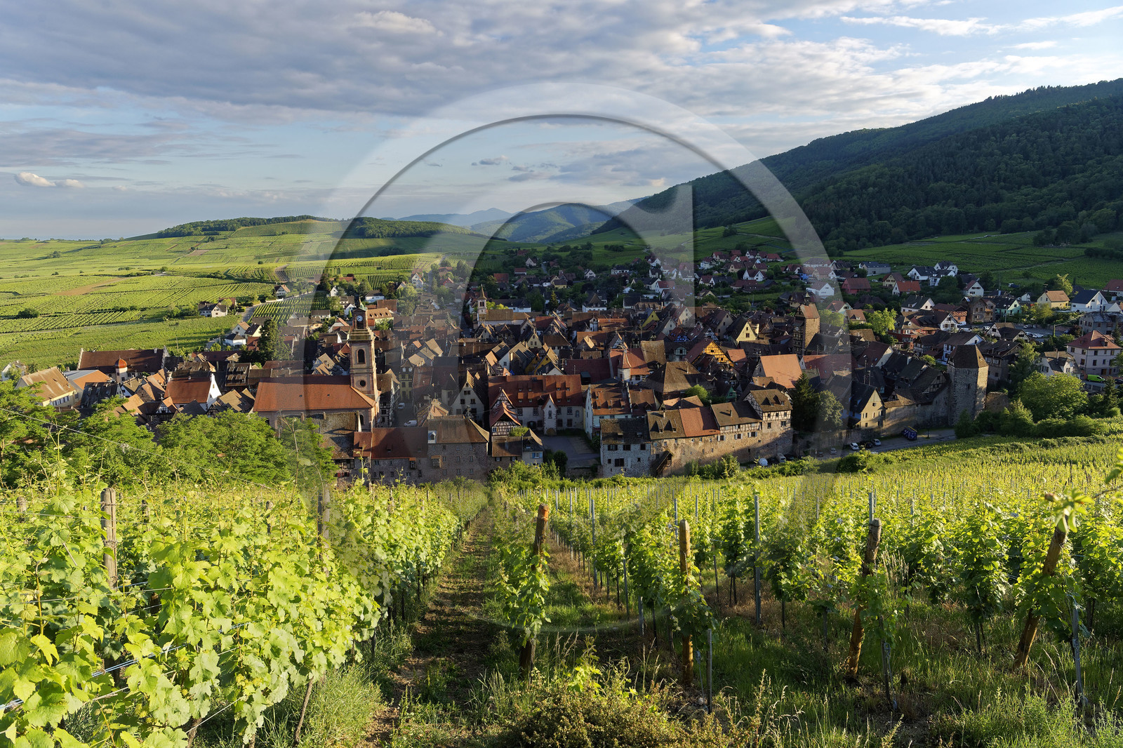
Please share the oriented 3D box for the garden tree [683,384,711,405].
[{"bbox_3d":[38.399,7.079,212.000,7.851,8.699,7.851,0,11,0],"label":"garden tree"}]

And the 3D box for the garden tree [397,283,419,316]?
[{"bbox_3d":[-98.476,-46.960,480.000,13.838,21.946,13.838,0,11,0],"label":"garden tree"}]

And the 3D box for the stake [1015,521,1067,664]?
[{"bbox_3d":[5.007,2.292,7.825,0.120,1.810,0.120,5,18,-1],"label":"stake"}]

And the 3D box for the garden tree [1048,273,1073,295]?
[{"bbox_3d":[256.817,-44.657,385.000,11.297,14.443,11.297,0,11,0],"label":"garden tree"}]

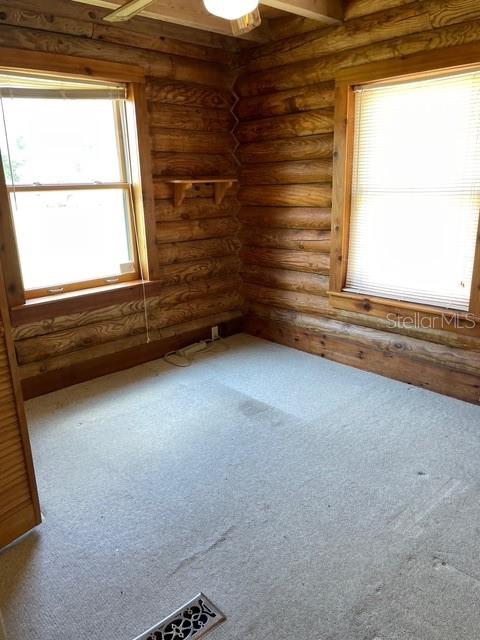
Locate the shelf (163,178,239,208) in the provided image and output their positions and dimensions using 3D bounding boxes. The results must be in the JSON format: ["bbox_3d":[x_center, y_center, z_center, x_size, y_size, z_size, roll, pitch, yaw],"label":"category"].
[{"bbox_3d":[-0.291,-1.006,3.815,0.600,0.188,0.186,-16,22,-41],"label":"shelf"}]

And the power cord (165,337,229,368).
[{"bbox_3d":[-0.320,0.261,4.046,0.608,0.050,0.315,-16,22,-41],"label":"power cord"}]

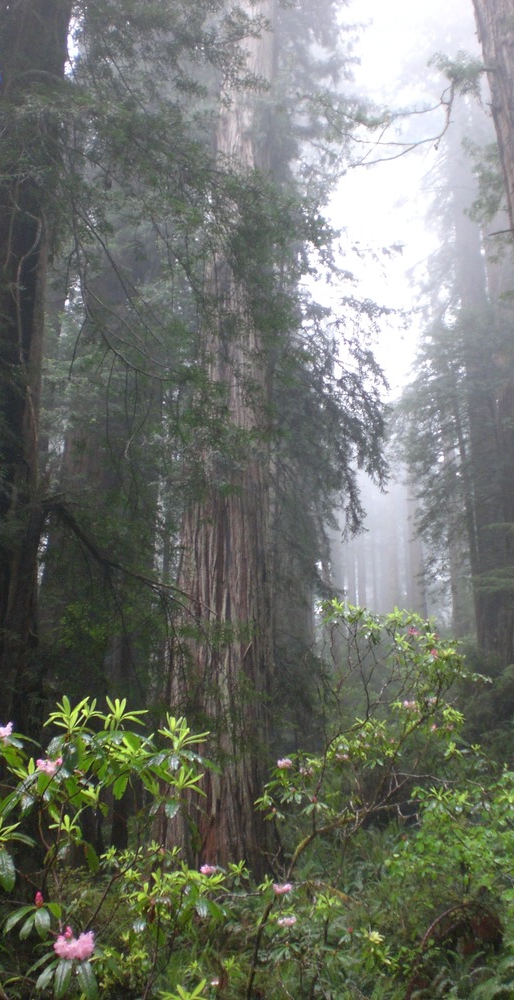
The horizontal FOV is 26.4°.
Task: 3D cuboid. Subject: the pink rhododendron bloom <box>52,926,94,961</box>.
[{"bbox_3d":[-0.585,1.414,3.500,0.135,0.108,0.130,-3,20,-11],"label":"pink rhododendron bloom"}]

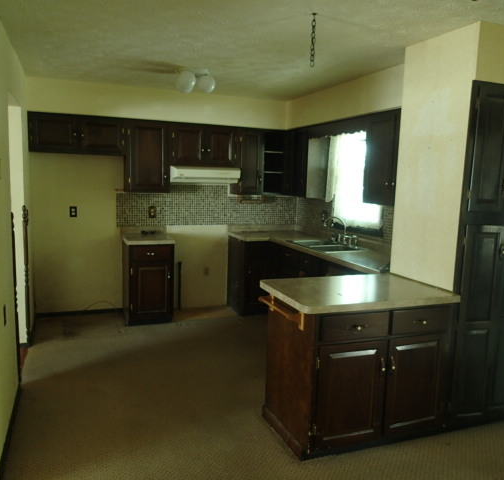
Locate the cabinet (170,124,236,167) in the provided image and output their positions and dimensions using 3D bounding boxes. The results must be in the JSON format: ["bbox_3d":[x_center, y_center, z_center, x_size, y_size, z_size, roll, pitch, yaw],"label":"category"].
[{"bbox_3d":[-0.583,-1.066,5.299,0.772,0.451,0.325,-1,8,-21],"label":"cabinet"}]

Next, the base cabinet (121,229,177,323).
[{"bbox_3d":[-1.161,0.416,5.115,0.480,0.913,0.628,-1,8,-21],"label":"base cabinet"}]

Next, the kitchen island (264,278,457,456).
[{"bbox_3d":[0.638,0.751,2.964,1.043,0.907,0.642,-1,8,-21],"label":"kitchen island"}]

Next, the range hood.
[{"bbox_3d":[-0.570,-0.741,5.267,0.780,0.159,0.476,-1,8,-21],"label":"range hood"}]

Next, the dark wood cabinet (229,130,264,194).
[{"bbox_3d":[-0.107,-0.933,5.544,0.388,0.769,0.330,-1,8,-21],"label":"dark wood cabinet"}]

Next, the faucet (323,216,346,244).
[{"bbox_3d":[0.878,-0.099,4.854,0.283,0.293,0.061,-1,8,-21],"label":"faucet"}]

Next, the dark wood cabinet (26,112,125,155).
[{"bbox_3d":[-1.813,-1.082,4.817,0.910,0.379,0.325,-1,8,-21],"label":"dark wood cabinet"}]

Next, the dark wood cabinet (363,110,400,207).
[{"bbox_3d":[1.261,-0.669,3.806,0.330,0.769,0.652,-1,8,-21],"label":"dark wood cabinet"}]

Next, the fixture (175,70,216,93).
[{"bbox_3d":[-0.468,-1.357,3.964,0.348,0.202,0.172,-1,8,-21],"label":"fixture"}]

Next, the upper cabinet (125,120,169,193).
[{"bbox_3d":[-1.181,-0.912,5.136,0.470,0.769,0.330,-1,8,-21],"label":"upper cabinet"}]

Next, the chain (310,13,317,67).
[{"bbox_3d":[0.342,-1.114,2.581,0.026,0.286,0.026,2,7,0],"label":"chain"}]

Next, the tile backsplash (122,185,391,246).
[{"bbox_3d":[-0.069,-0.251,4.612,2.259,0.480,2.259,-1,8,-21],"label":"tile backsplash"}]

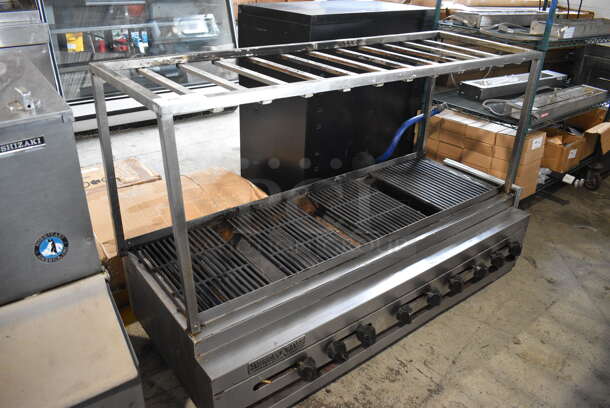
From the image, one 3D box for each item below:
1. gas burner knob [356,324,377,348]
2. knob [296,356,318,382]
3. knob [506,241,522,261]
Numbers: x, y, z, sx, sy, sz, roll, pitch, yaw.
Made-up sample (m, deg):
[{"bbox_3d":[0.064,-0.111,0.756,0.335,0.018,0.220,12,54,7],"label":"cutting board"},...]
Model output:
[{"bbox_3d":[0.204,0.439,1.519,0.057,0.059,0.034,-18,33,-33],"label":"gas burner knob"},{"bbox_3d":[0.008,0.501,1.386,0.057,0.059,0.034,-18,33,-33],"label":"knob"},{"bbox_3d":[0.909,0.202,1.988,0.057,0.059,0.034,-18,33,-33],"label":"knob"}]

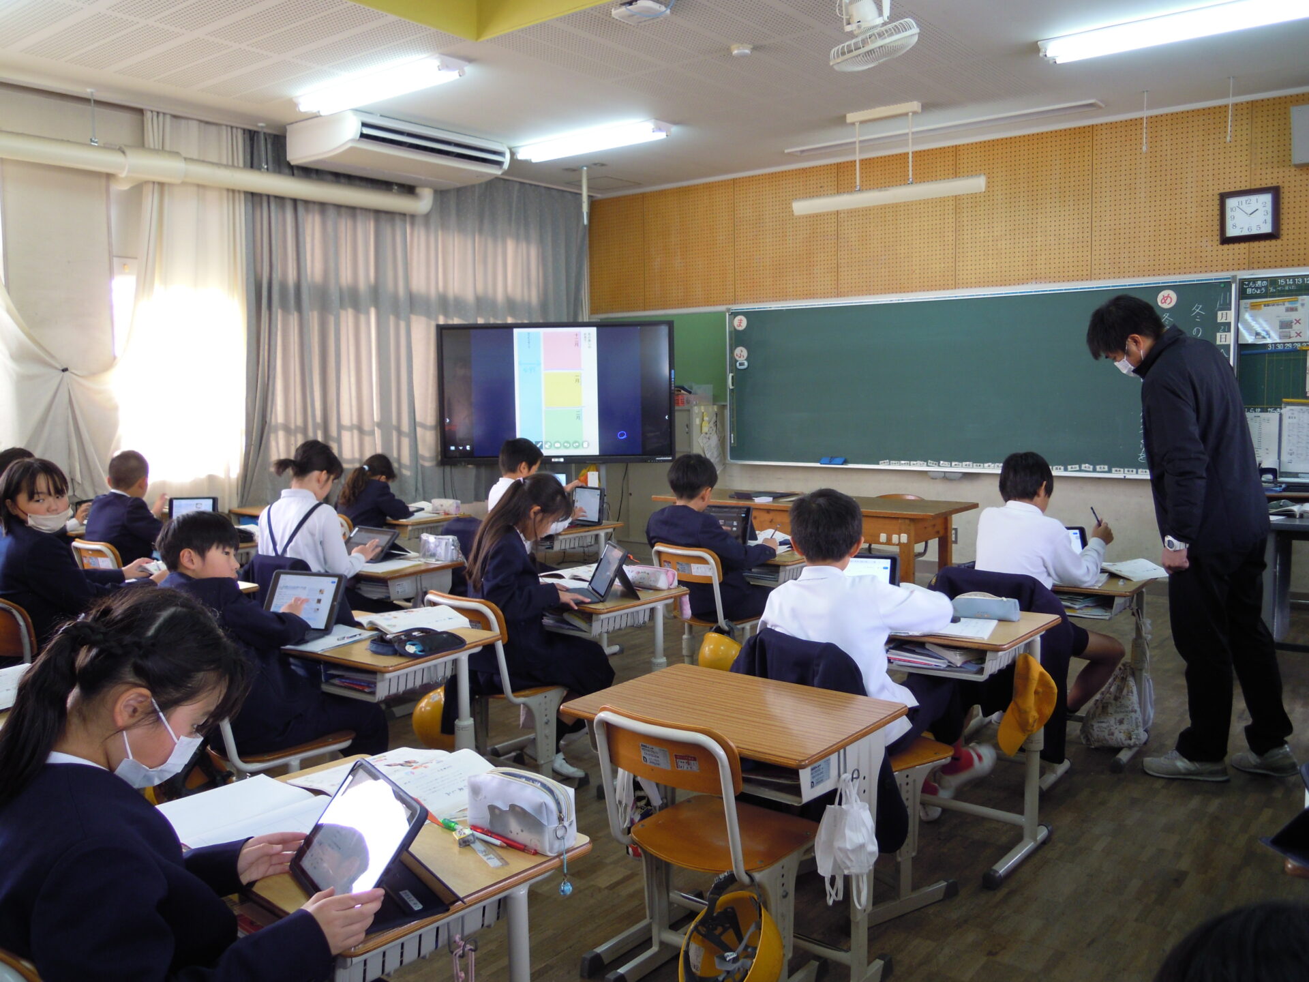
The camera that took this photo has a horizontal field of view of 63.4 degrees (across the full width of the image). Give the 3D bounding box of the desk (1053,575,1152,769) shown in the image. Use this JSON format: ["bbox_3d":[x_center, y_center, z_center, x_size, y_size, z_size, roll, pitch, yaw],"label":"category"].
[{"bbox_3d":[1.539,0.636,4.057,0.650,0.647,0.450,4,7,39],"label":"desk"}]

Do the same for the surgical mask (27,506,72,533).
[{"bbox_3d":[-1.946,0.094,3.400,0.070,0.085,0.140,-5,9,36],"label":"surgical mask"}]

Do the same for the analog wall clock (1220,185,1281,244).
[{"bbox_3d":[3.468,-1.601,6.167,0.310,0.300,0.050,4,7,40],"label":"analog wall clock"}]

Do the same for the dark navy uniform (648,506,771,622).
[{"bbox_3d":[0.214,0.271,4.370,0.450,0.500,0.460,4,7,39],"label":"dark navy uniform"}]

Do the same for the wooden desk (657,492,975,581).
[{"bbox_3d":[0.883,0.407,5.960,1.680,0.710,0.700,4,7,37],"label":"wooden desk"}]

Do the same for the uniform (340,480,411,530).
[{"bbox_3d":[-1.530,0.176,5.732,0.380,0.490,0.420,4,8,38],"label":"uniform"}]

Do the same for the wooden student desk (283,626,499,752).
[{"bbox_3d":[-0.825,0.758,3.216,0.650,0.657,0.450,4,7,39],"label":"wooden student desk"}]

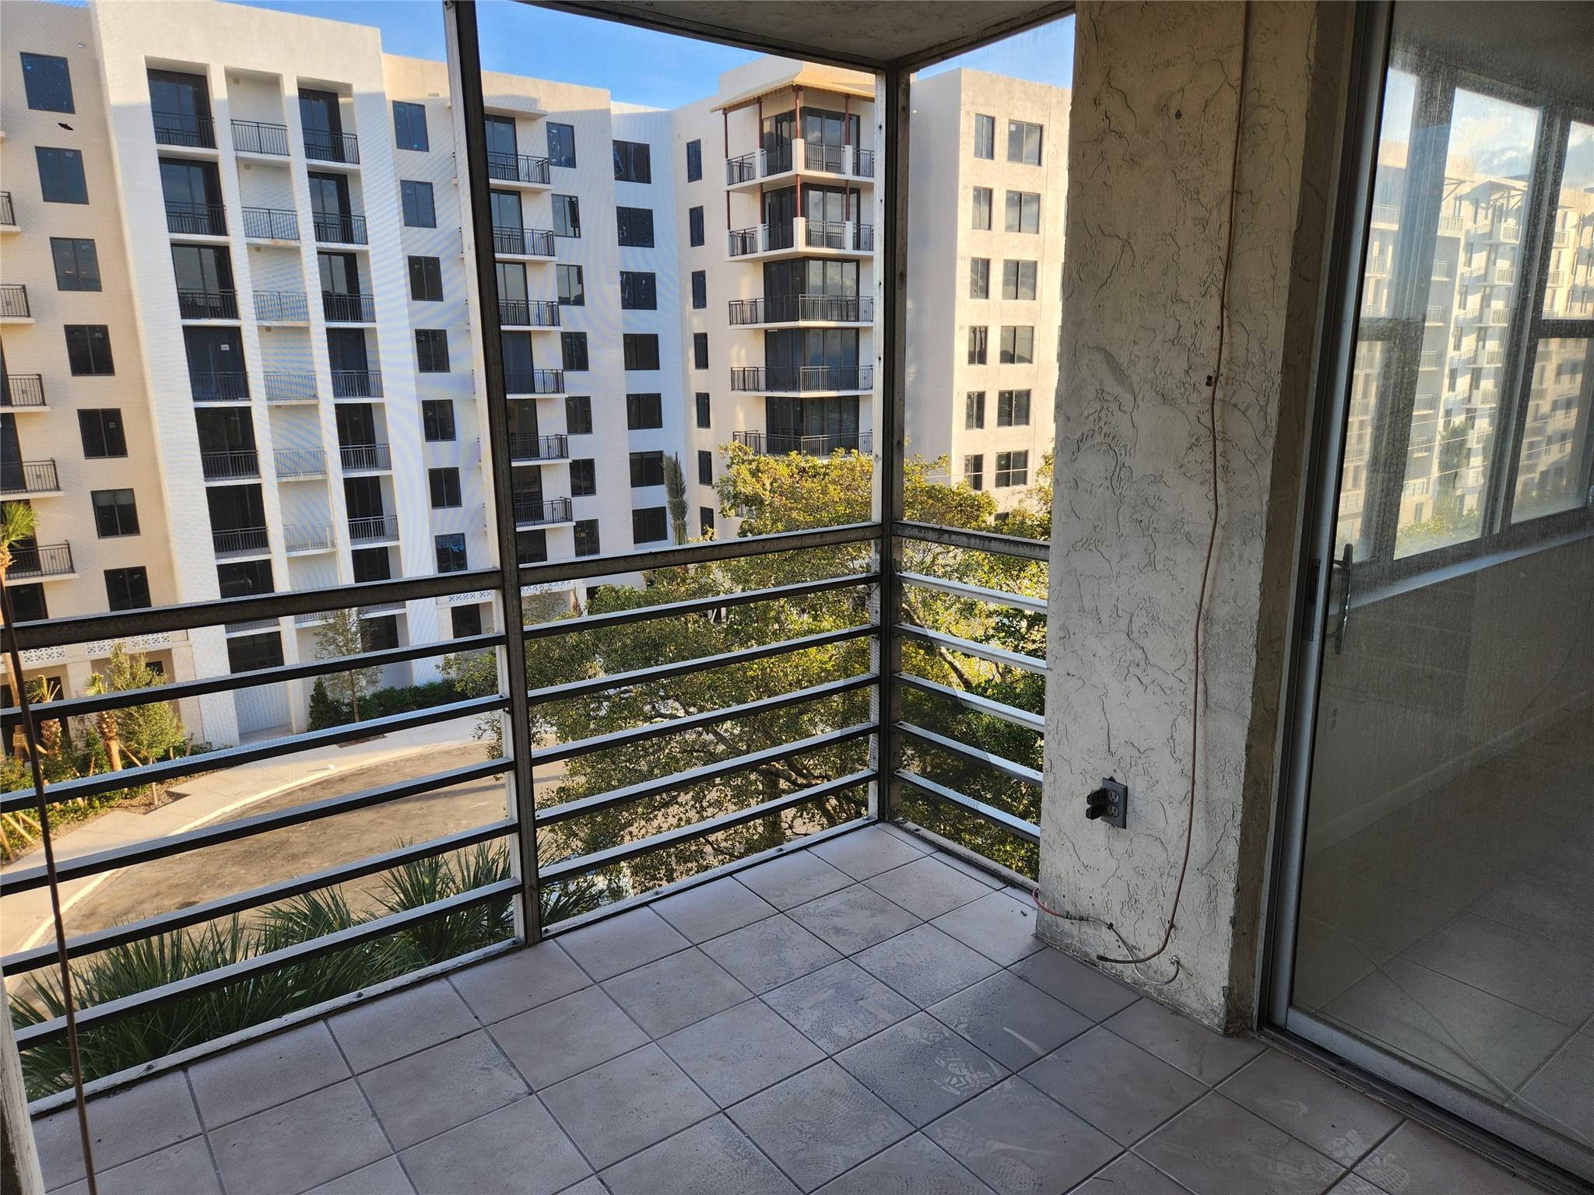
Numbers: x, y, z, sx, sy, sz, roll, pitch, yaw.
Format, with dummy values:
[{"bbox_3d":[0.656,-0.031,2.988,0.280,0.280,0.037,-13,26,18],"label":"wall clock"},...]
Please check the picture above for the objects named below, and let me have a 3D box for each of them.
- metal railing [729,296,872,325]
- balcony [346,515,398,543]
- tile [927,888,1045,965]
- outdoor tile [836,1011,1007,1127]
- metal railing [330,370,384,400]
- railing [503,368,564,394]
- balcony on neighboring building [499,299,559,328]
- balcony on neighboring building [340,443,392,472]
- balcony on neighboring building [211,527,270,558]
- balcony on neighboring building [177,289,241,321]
[{"bbox_3d":[0.476,-12.993,48.175,4.828,1.075,5.364,-10,15,-35],"label":"metal railing"},{"bbox_3d":[-17.905,-2.876,44.731,1.965,1.070,0.070,-10,16,-34],"label":"balcony"},{"bbox_3d":[0.601,0.973,3.104,0.302,0.010,0.302,-10,16,-36],"label":"tile"},{"bbox_3d":[0.294,1.103,2.487,0.297,0.011,0.297,-10,15,-36],"label":"outdoor tile"},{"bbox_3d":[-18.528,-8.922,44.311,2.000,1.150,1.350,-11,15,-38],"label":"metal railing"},{"bbox_3d":[-12.682,-9.811,48.006,3.993,1.080,1.200,-10,16,-36],"label":"railing"},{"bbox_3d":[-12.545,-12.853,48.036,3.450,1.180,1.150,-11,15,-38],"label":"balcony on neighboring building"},{"bbox_3d":[-17.583,-5.643,43.173,1.948,1.069,0.060,-10,16,-36],"label":"balcony on neighboring building"},{"bbox_3d":[-21.953,-2.160,41.934,1.980,1.080,0.060,-11,15,-38],"label":"balcony on neighboring building"},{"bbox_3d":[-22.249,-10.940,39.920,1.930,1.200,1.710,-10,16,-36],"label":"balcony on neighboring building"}]

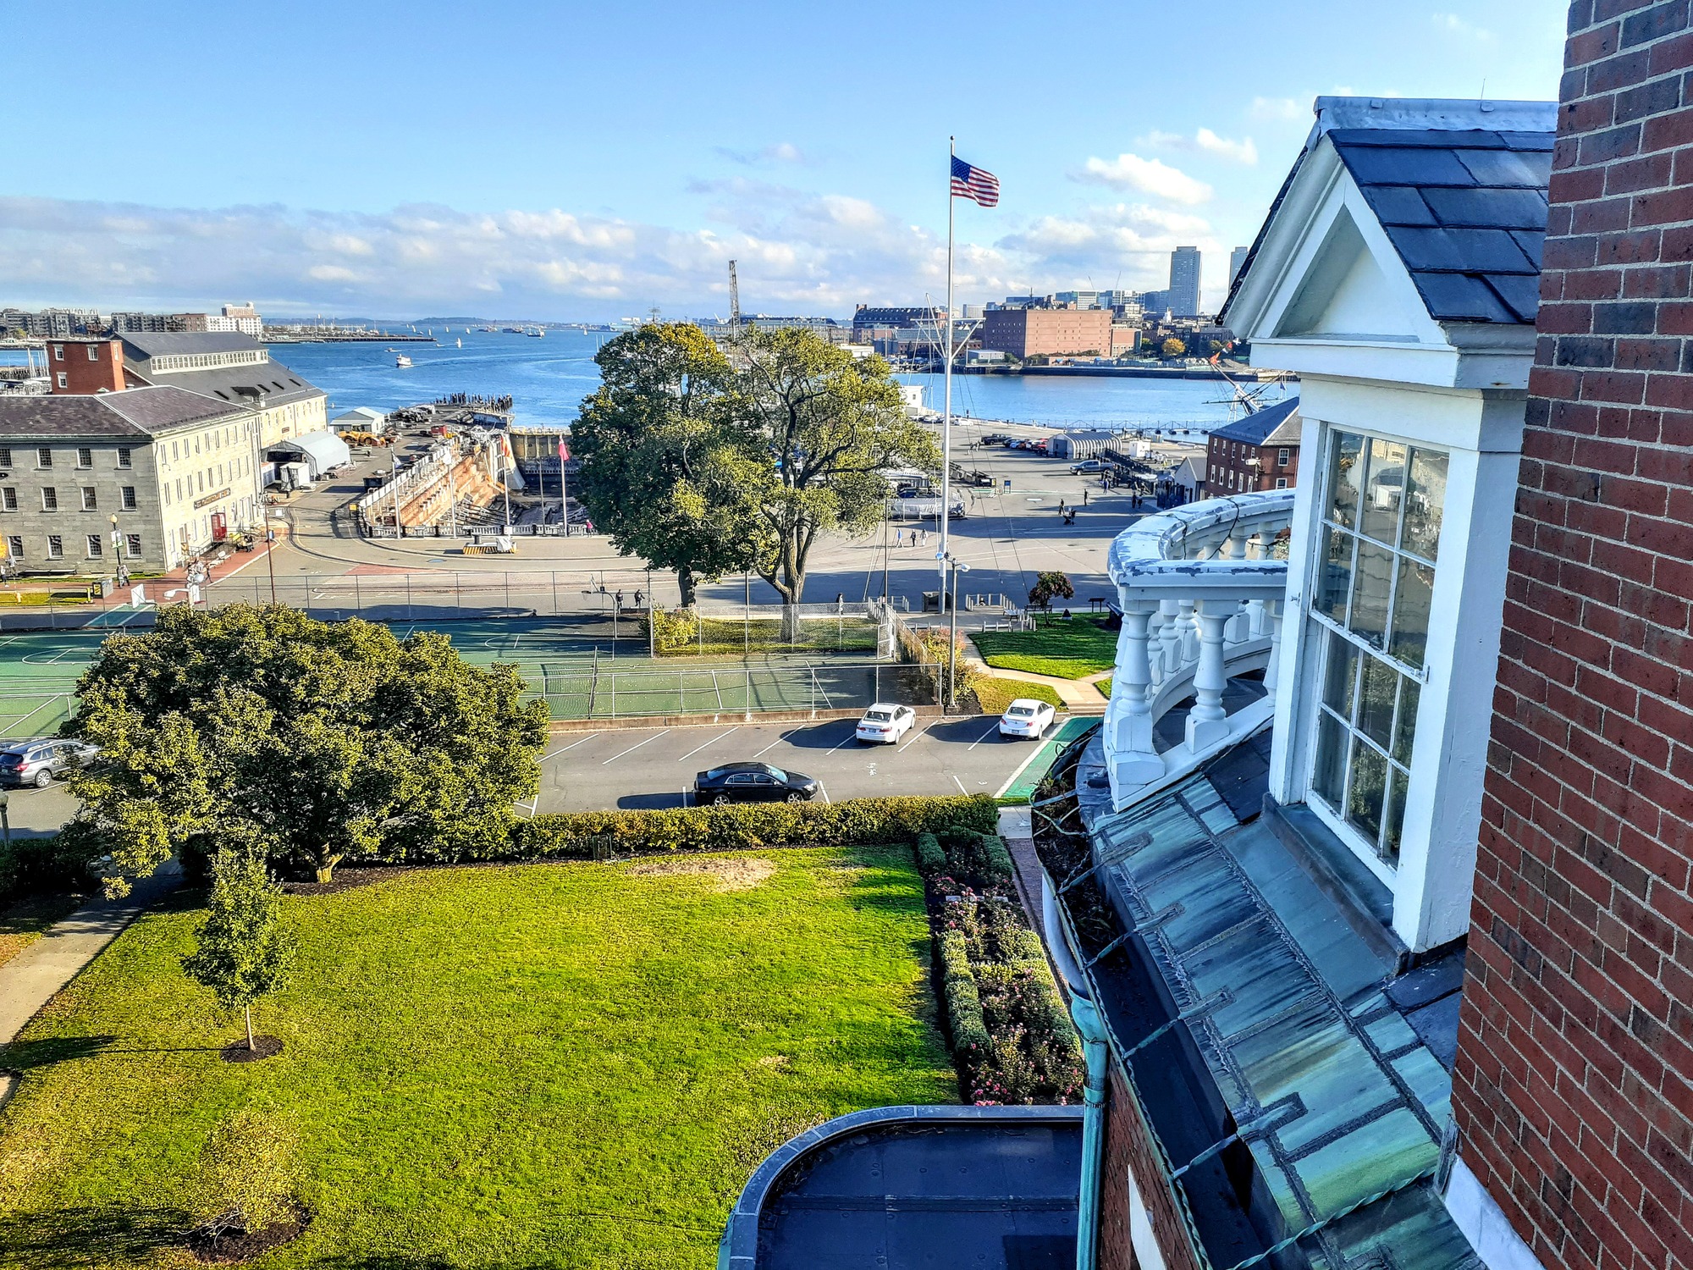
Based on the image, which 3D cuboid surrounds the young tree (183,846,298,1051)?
[{"bbox_3d":[-14.801,7.661,32.170,2.780,5.392,2.750,0,13,0],"label":"young tree"}]

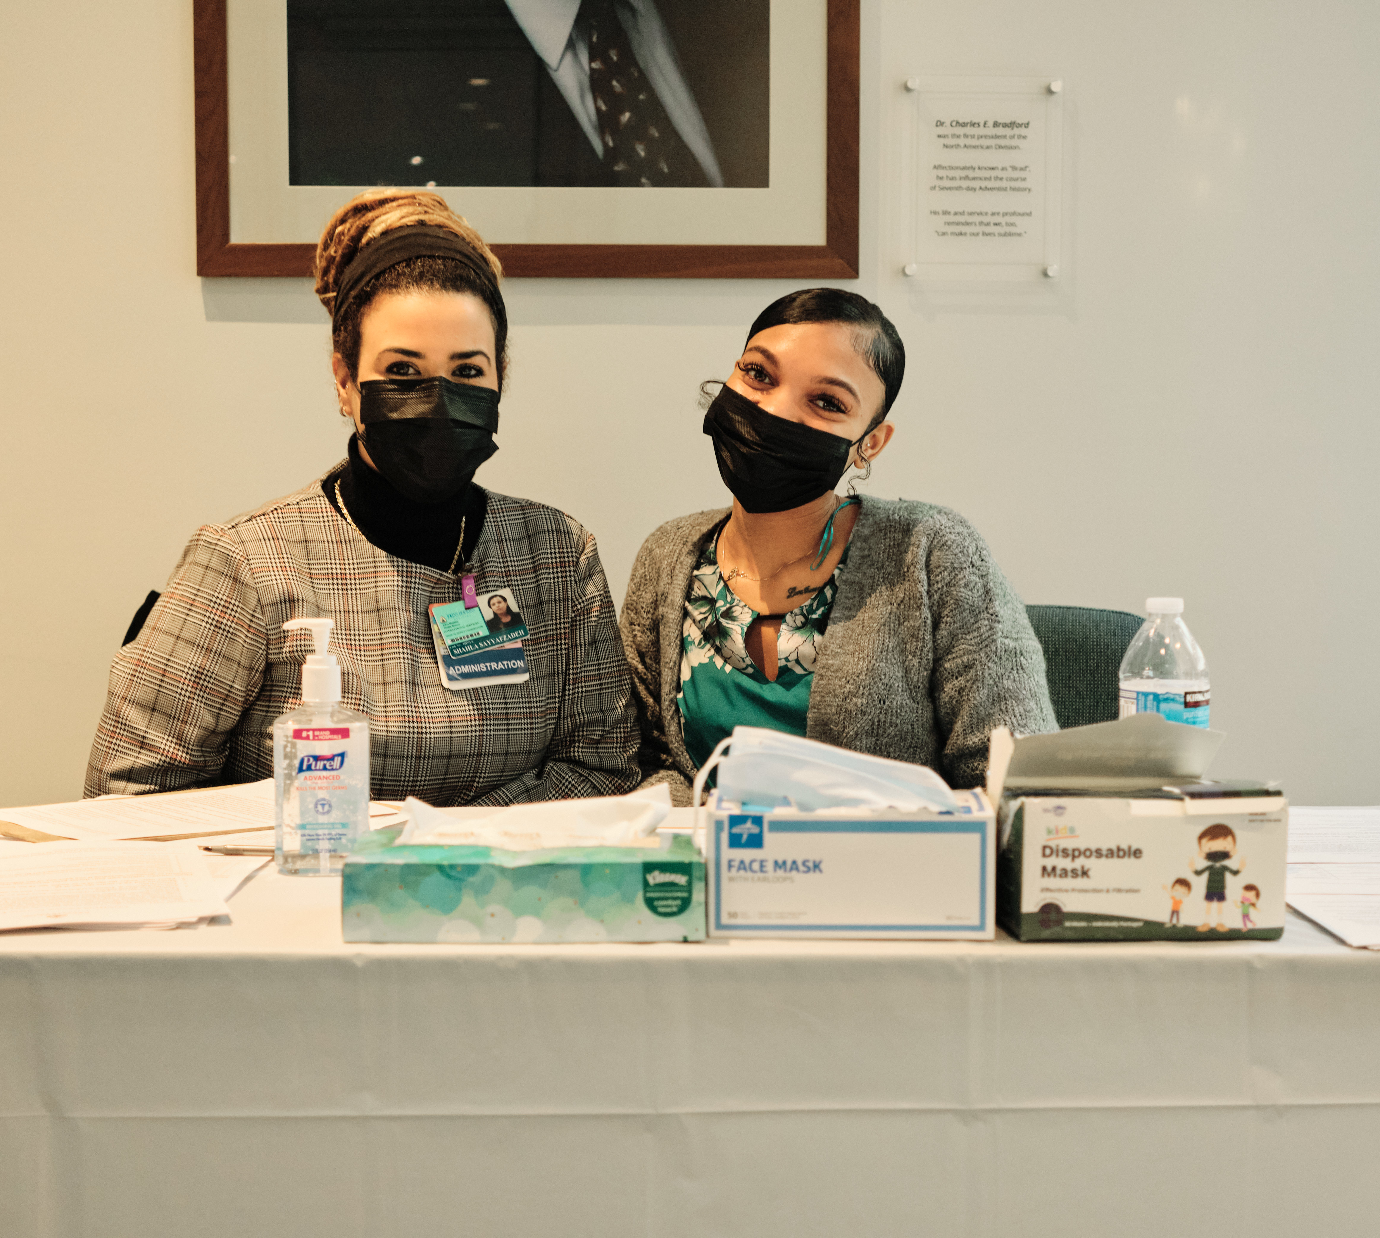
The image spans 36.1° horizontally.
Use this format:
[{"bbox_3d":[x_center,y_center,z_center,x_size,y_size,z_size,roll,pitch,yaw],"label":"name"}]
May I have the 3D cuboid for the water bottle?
[{"bbox_3d":[0.347,0.091,1.548,0.066,0.213,0.066,0,3,0],"label":"water bottle"}]

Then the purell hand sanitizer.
[{"bbox_3d":[-0.281,0.097,1.617,0.071,0.194,0.048,0,3,-2],"label":"purell hand sanitizer"}]

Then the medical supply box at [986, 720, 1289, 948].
[{"bbox_3d":[0.296,0.143,1.419,0.180,0.125,0.110,0,3,-2],"label":"medical supply box"}]

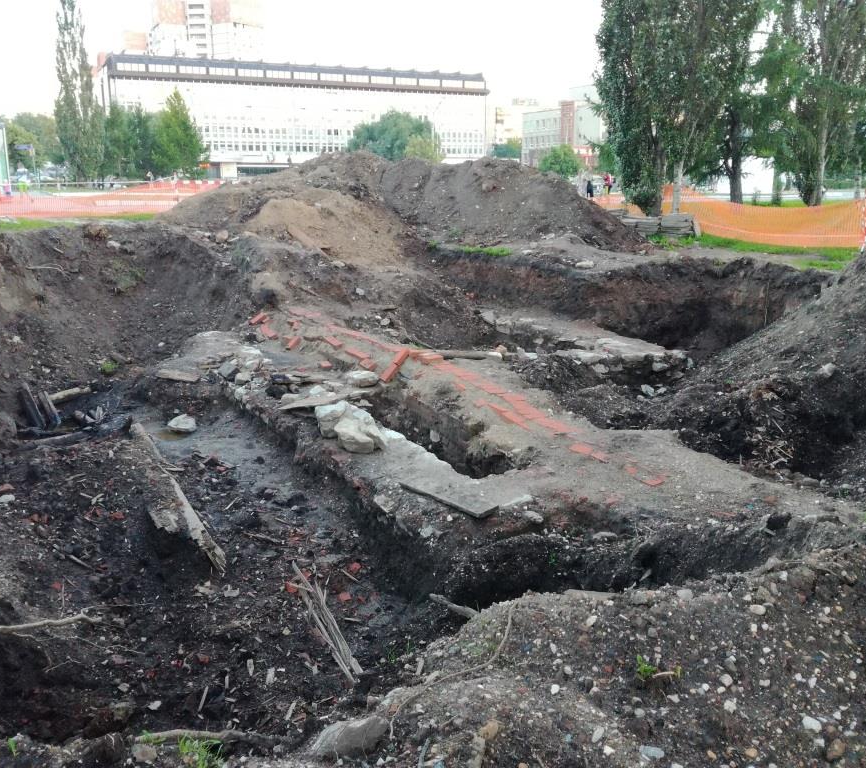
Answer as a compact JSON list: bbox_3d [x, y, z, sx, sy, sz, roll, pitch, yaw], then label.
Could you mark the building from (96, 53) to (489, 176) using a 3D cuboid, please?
[{"bbox_3d":[-29.490,-59.060,182.552,84.390,23.000,24.000,-7,17,-25],"label":"building"}]

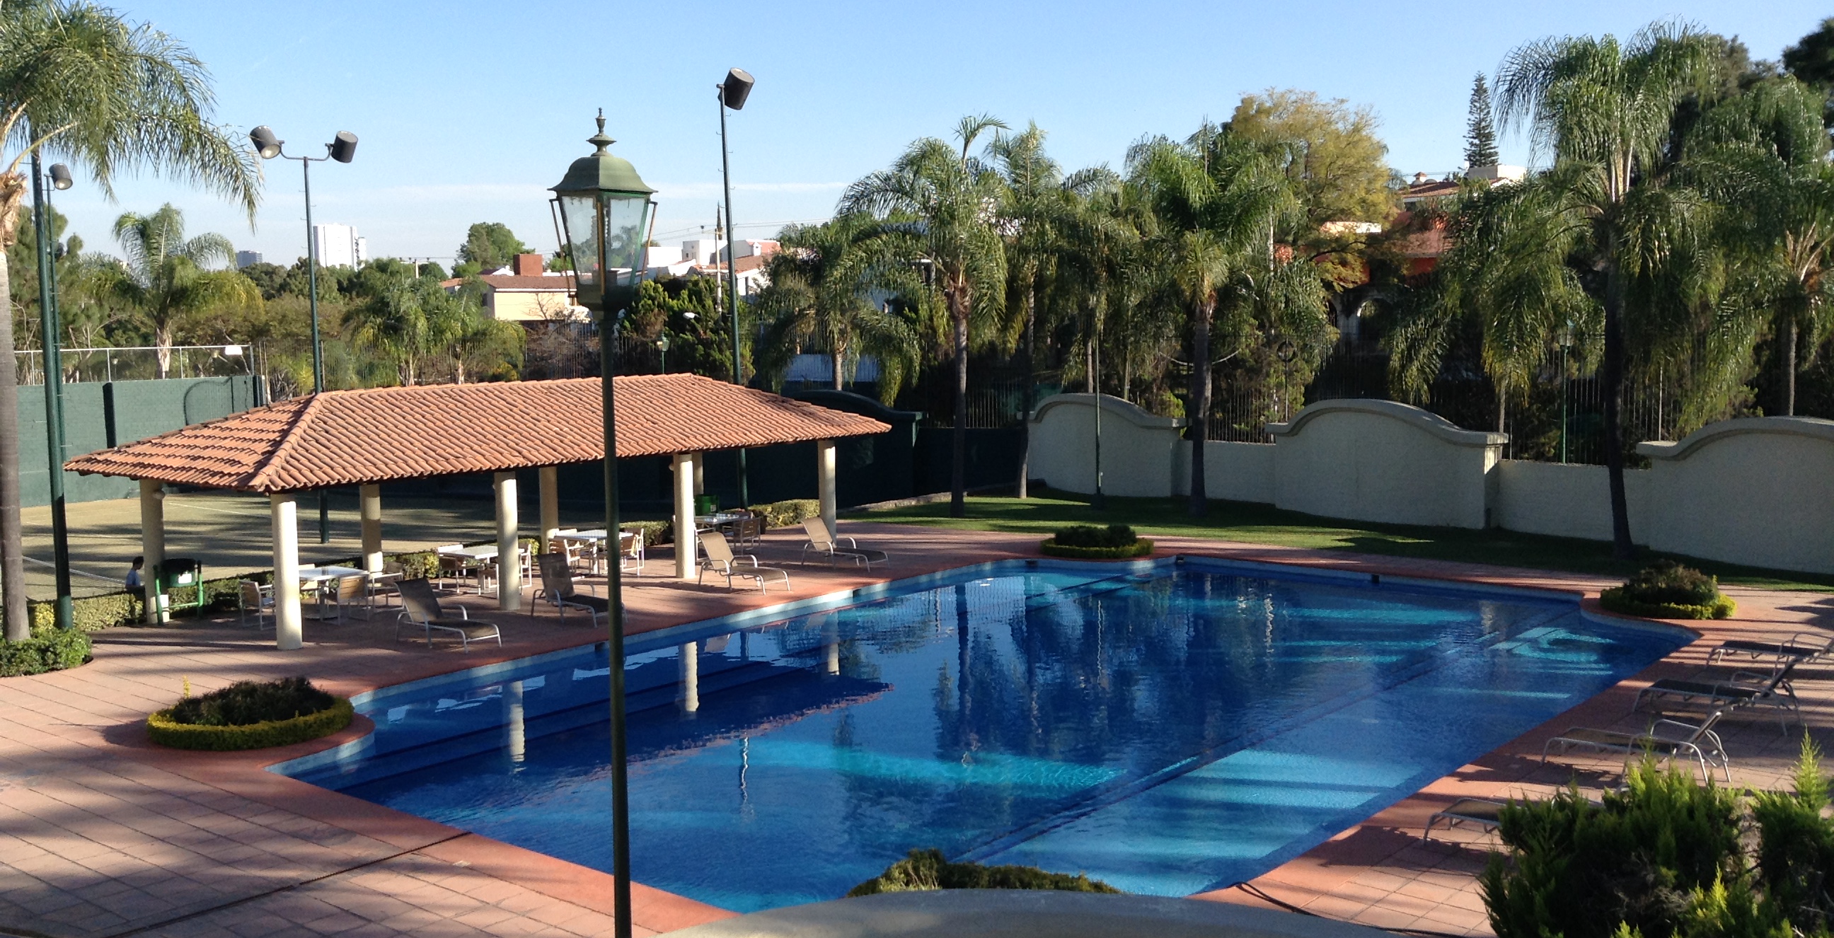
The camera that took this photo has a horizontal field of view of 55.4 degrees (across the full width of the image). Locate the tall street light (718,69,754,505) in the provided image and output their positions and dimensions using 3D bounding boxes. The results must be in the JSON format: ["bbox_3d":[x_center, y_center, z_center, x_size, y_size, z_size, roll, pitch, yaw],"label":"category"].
[{"bbox_3d":[-4.367,-4.105,42.058,0.750,10.890,0.750,4,7,40],"label":"tall street light"}]

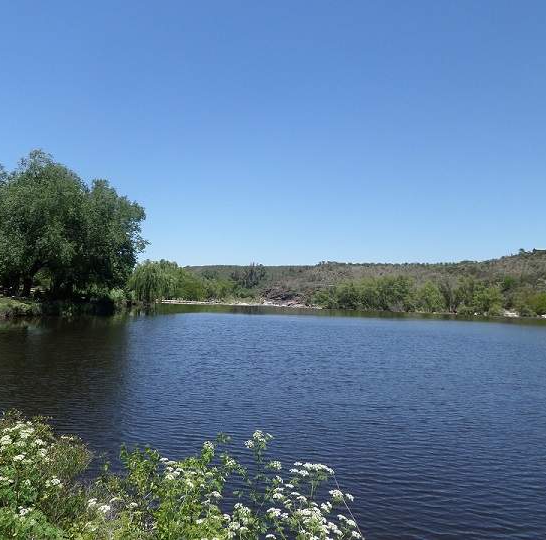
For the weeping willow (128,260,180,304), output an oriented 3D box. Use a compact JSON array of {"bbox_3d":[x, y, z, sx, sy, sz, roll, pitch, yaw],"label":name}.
[{"bbox_3d":[-19.869,2.078,83.000,8.600,7.400,8.000,1,-2,-13],"label":"weeping willow"}]

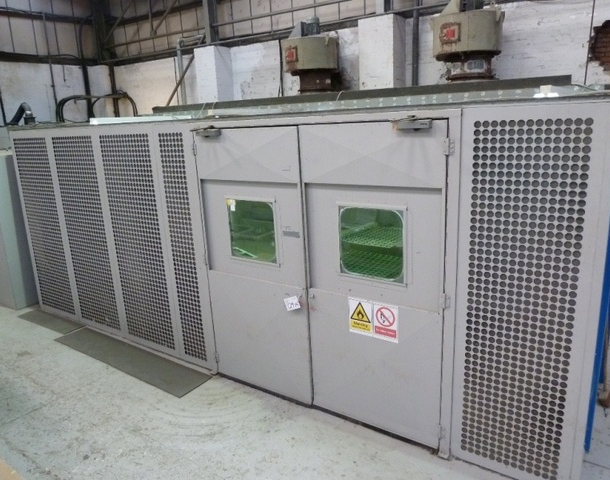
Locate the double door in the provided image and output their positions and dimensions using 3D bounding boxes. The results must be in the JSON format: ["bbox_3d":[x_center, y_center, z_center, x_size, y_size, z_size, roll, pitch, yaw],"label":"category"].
[{"bbox_3d":[0.009,0.221,2.834,1.706,1.789,0.060,7,17,34],"label":"double door"}]

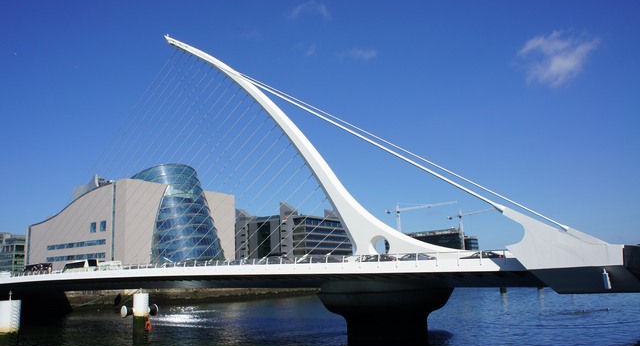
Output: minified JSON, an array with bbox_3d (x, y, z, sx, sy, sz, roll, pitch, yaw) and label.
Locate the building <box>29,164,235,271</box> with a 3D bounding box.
[{"bbox_3d":[-83.260,24.200,213.000,78.000,48.000,54.000,-7,-10,34],"label":"building"}]

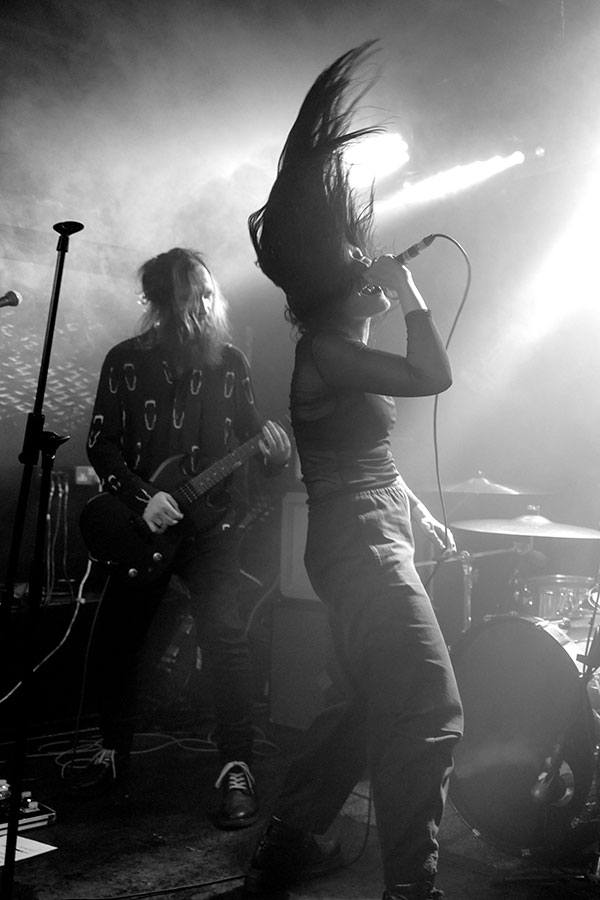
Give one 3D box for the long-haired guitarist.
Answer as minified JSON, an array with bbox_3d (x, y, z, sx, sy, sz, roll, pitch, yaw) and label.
[{"bbox_3d":[-0.385,0.225,2.220,0.680,1.750,0.500,1,-3,-12],"label":"long-haired guitarist"}]

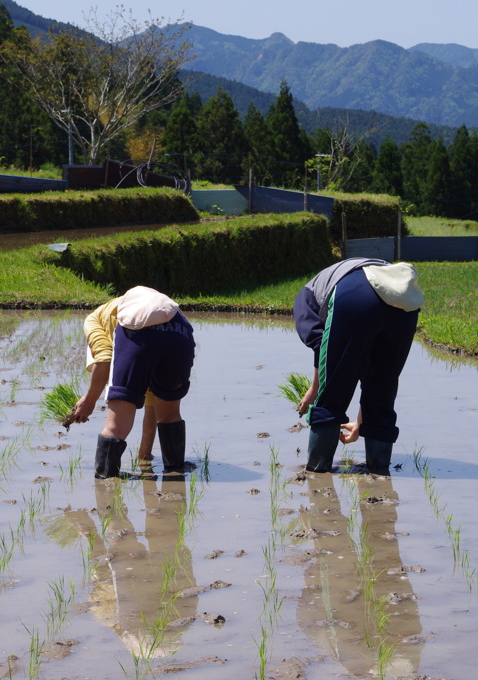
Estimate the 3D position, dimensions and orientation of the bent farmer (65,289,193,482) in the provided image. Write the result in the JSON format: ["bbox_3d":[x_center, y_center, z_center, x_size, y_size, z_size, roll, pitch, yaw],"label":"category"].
[{"bbox_3d":[-0.455,0.175,9.870,0.520,0.811,0.800,-2,5,-22],"label":"bent farmer"}]

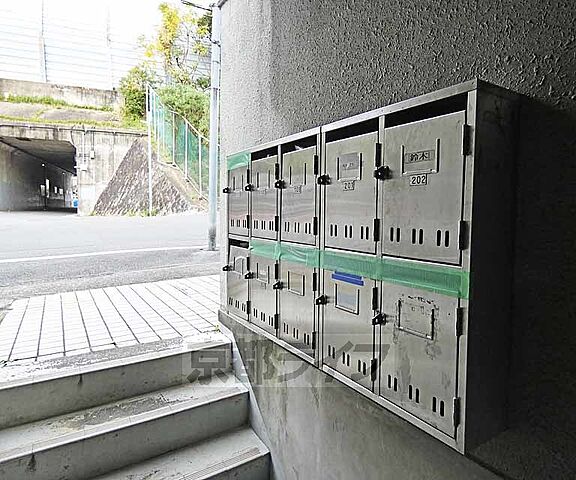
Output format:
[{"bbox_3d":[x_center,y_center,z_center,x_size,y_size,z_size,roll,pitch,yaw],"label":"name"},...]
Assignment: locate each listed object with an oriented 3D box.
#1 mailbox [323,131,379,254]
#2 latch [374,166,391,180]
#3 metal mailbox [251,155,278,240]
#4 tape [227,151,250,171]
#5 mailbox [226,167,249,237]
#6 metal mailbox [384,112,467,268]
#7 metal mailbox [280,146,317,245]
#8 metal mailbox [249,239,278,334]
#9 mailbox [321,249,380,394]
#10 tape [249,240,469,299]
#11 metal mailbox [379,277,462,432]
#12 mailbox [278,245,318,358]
[{"bbox_3d":[0.221,-0.133,0.947,0.152,0.321,0.210,-3,6,-34],"label":"mailbox"},{"bbox_3d":[0.218,-0.152,0.789,0.026,0.028,0.020,-3,6,-34],"label":"latch"},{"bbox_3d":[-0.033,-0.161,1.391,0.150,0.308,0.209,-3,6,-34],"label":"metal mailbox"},{"bbox_3d":[-0.219,-0.347,1.521,0.010,0.058,0.222,-3,6,-34],"label":"tape"},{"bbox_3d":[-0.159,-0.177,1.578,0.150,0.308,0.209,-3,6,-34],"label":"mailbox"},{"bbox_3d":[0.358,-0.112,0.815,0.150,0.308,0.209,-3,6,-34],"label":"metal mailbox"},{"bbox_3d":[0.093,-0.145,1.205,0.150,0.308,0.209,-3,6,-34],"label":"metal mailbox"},{"bbox_3d":[-0.032,0.174,1.353,0.152,0.333,0.214,-3,6,-34],"label":"metal mailbox"},{"bbox_3d":[0.233,0.208,0.995,0.173,0.335,0.206,-3,6,-34],"label":"mailbox"},{"bbox_3d":[0.103,0.059,1.077,0.010,0.056,0.929,-3,6,-34],"label":"tape"},{"bbox_3d":[0.353,0.235,0.818,0.173,0.315,0.207,-3,6,-34],"label":"metal mailbox"},{"bbox_3d":[0.100,0.191,1.190,0.173,0.335,0.204,-3,6,-34],"label":"mailbox"}]

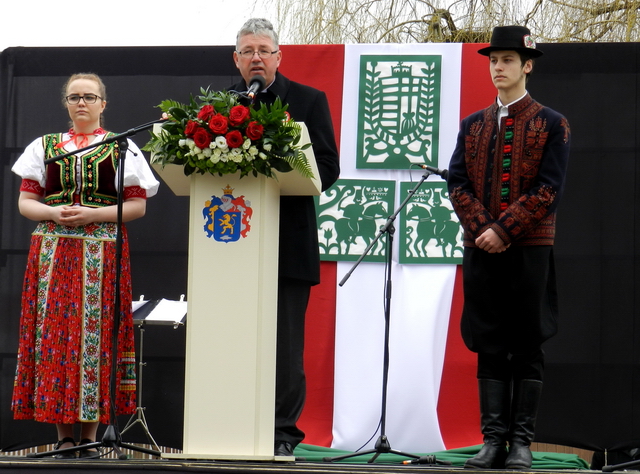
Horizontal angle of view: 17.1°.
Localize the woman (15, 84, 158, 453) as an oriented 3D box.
[{"bbox_3d":[-0.989,0.124,8.950,0.580,1.600,0.440,0,-5,9],"label":"woman"}]

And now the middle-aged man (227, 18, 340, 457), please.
[{"bbox_3d":[-0.217,-0.005,8.620,0.580,1.797,0.420,0,-6,14],"label":"middle-aged man"}]

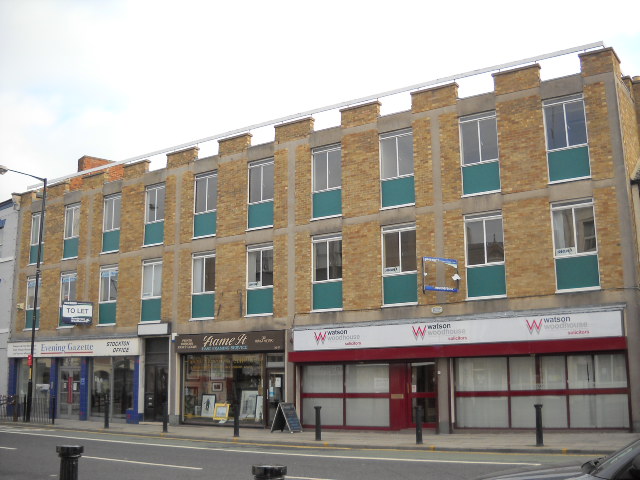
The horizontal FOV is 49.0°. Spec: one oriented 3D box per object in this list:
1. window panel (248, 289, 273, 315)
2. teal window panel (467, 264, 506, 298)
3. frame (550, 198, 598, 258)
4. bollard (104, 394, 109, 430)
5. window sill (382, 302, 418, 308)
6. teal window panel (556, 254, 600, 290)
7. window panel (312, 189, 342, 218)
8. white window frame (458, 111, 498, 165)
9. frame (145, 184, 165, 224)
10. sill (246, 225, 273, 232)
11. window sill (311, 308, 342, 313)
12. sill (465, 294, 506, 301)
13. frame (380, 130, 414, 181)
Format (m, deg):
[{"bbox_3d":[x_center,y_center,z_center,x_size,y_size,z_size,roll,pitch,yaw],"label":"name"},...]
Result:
[{"bbox_3d":[-2.063,2.128,24.196,1.130,0.880,0.060,-8,-14,33],"label":"window panel"},{"bbox_3d":[4.712,1.172,19.849,1.130,0.880,0.060,-8,-14,33],"label":"teal window panel"},{"bbox_3d":[6.795,-0.317,18.745,1.150,1.480,0.100,-8,-14,33],"label":"frame"},{"bbox_3d":[-7.106,5.723,23.407,0.160,1.000,0.160,-8,-14,33],"label":"bollard"},{"bbox_3d":[2.317,1.862,20.174,1.160,0.080,0.150,-8,-14,32],"label":"window sill"},{"bbox_3d":[7.048,0.912,19.221,1.181,0.905,0.050,-8,-14,32],"label":"teal window panel"},{"bbox_3d":[0.223,-1.135,22.254,1.070,0.820,0.060,-8,-14,32],"label":"window panel"},{"bbox_3d":[4.638,-2.969,20.498,1.168,1.540,0.100,-8,-14,33],"label":"white window frame"},{"bbox_3d":[-6.224,-1.359,26.656,1.110,1.470,0.100,-8,-14,32],"label":"frame"},{"bbox_3d":[-2.198,-0.440,25.729,1.259,0.065,0.140,-8,-14,32],"label":"sill"},{"bbox_3d":[0.232,2.347,23.538,1.259,0.065,0.140,-8,-14,32],"label":"window sill"},{"bbox_3d":[4.678,1.624,19.740,1.190,0.085,0.140,-8,-14,33],"label":"sill"},{"bbox_3d":[2.303,-2.550,21.153,1.110,1.470,0.100,-8,-14,32],"label":"frame"}]

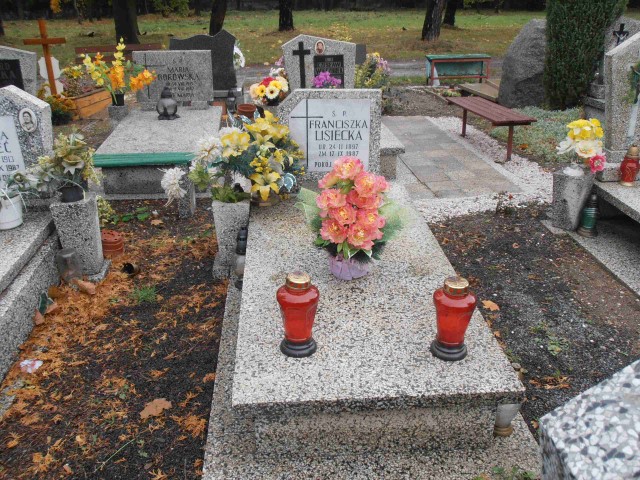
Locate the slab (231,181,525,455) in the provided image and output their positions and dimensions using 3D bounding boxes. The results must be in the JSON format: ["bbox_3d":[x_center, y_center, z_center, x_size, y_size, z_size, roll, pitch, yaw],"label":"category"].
[{"bbox_3d":[0.115,0.179,2.938,0.850,0.234,2.006,-2,23,-3],"label":"slab"}]

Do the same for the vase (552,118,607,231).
[{"bbox_3d":[1.530,-0.402,4.082,0.280,0.620,0.270,-1,24,-3],"label":"vase"}]

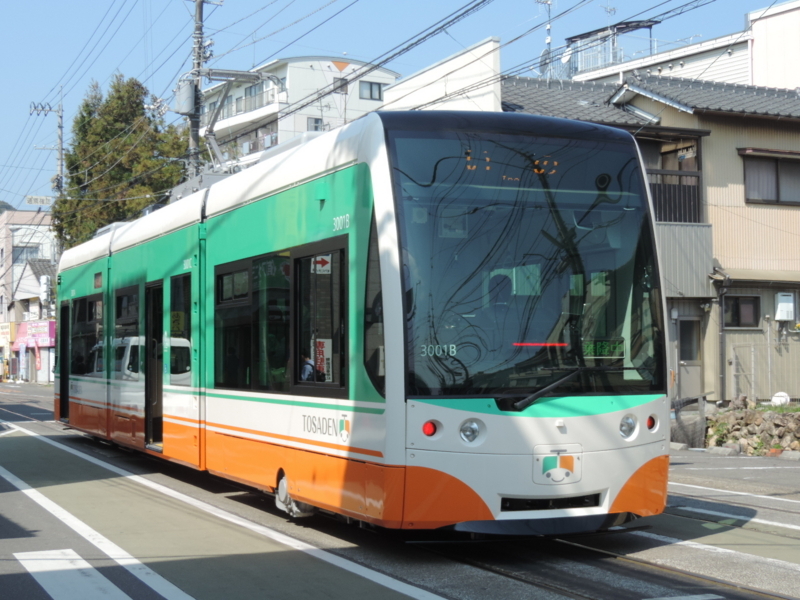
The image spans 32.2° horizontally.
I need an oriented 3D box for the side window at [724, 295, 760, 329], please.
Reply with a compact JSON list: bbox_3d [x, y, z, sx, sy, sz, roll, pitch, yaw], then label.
[{"bbox_3d":[6.422,0.234,26.000,0.860,0.630,0.100,0,-2,-24],"label":"side window"}]

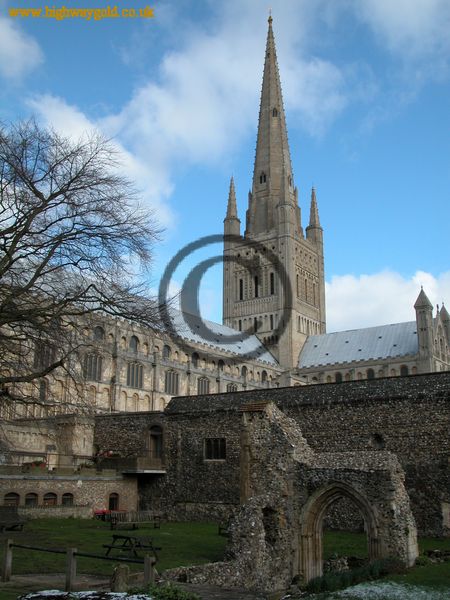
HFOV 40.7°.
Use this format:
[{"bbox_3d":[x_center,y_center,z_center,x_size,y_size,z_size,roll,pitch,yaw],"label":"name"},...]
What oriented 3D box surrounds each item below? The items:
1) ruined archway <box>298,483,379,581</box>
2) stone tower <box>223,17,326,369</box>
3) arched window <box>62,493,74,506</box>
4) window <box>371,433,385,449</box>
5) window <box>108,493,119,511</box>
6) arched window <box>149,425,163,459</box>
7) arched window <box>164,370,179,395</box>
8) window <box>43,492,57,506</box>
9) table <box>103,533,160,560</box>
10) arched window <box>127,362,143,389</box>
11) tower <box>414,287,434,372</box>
[{"bbox_3d":[2.925,5.713,14.950,2.150,2.350,0.700,-11,-20,33],"label":"ruined archway"},{"bbox_3d":[9.080,-22.345,115.986,13.600,77.500,13.600,-11,-21,34],"label":"stone tower"},{"bbox_3d":[-8.414,10.814,32.691,0.250,0.770,0.830,-11,-20,34],"label":"arched window"},{"bbox_3d":[7.732,7.097,30.640,0.750,0.820,0.400,-11,-20,33],"label":"window"},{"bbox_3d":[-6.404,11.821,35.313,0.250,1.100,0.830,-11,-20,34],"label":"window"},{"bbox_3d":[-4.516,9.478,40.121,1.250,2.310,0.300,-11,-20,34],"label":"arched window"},{"bbox_3d":[-5.796,8.867,65.212,0.350,2.620,2.350,-11,-20,33],"label":"arched window"},{"bbox_3d":[-9.349,10.520,31.974,0.300,0.750,0.900,-11,-20,33],"label":"window"},{"bbox_3d":[-3.172,8.491,20.768,1.400,0.745,1.650,12,-20,-35],"label":"table"},{"bbox_3d":[-8.962,7.434,59.914,0.400,2.510,2.250,-11,-20,34],"label":"arched window"},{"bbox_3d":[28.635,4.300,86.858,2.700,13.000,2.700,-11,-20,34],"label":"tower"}]

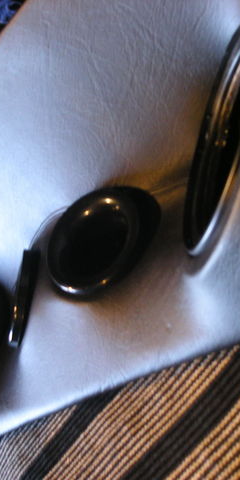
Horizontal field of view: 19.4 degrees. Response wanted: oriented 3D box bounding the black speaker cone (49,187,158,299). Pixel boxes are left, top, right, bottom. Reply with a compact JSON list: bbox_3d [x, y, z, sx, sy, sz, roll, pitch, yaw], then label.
[{"bbox_3d":[-0.014,0.002,0.550,0.040,0.092,0.092,25,16,-49],"label":"black speaker cone"}]

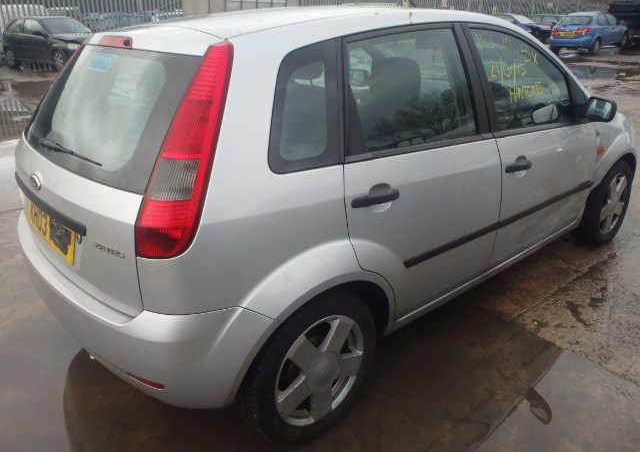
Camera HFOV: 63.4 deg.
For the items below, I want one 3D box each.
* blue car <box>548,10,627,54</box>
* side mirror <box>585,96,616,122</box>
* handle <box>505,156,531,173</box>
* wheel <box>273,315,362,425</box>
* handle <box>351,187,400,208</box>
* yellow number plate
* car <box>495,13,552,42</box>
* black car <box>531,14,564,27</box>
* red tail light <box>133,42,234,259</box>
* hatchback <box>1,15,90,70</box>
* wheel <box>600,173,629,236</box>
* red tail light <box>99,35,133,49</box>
[{"bbox_3d":[10.512,-7.544,20.061,4.290,1.450,1.725,-19,28,-38],"label":"blue car"},{"bbox_3d":[1.423,-0.593,2.628,0.095,0.130,0.175,-13,25,-27],"label":"side mirror"},{"bbox_3d":[0.906,-0.280,2.337,0.220,0.062,0.047,-19,28,-38],"label":"handle"},{"bbox_3d":[-0.031,0.487,1.839,0.410,0.410,0.140,-19,28,-38],"label":"wheel"},{"bbox_3d":[0.190,-0.094,1.730,0.220,0.062,0.047,-19,28,-38],"label":"handle"},{"bbox_3d":[-0.967,0.005,1.848,0.016,0.111,0.520,-9,22,-41],"label":"yellow number plate"},{"bbox_3d":[8.507,-9.068,23.977,1.680,1.430,3.900,-14,25,-29],"label":"car"},{"bbox_3d":[12.821,-11.069,29.009,1.700,1.430,4.100,-20,29,-38],"label":"black car"},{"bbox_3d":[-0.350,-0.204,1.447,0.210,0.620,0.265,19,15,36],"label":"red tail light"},{"bbox_3d":[-8.056,-5.636,15.969,3.900,1.460,1.690,13,26,30],"label":"hatchback"},{"bbox_3d":[1.837,-0.154,3.349,0.410,0.410,0.140,-19,28,-38],"label":"wheel"},{"bbox_3d":[-0.718,-0.652,1.832,0.045,0.045,0.280,-19,28,-38],"label":"red tail light"}]

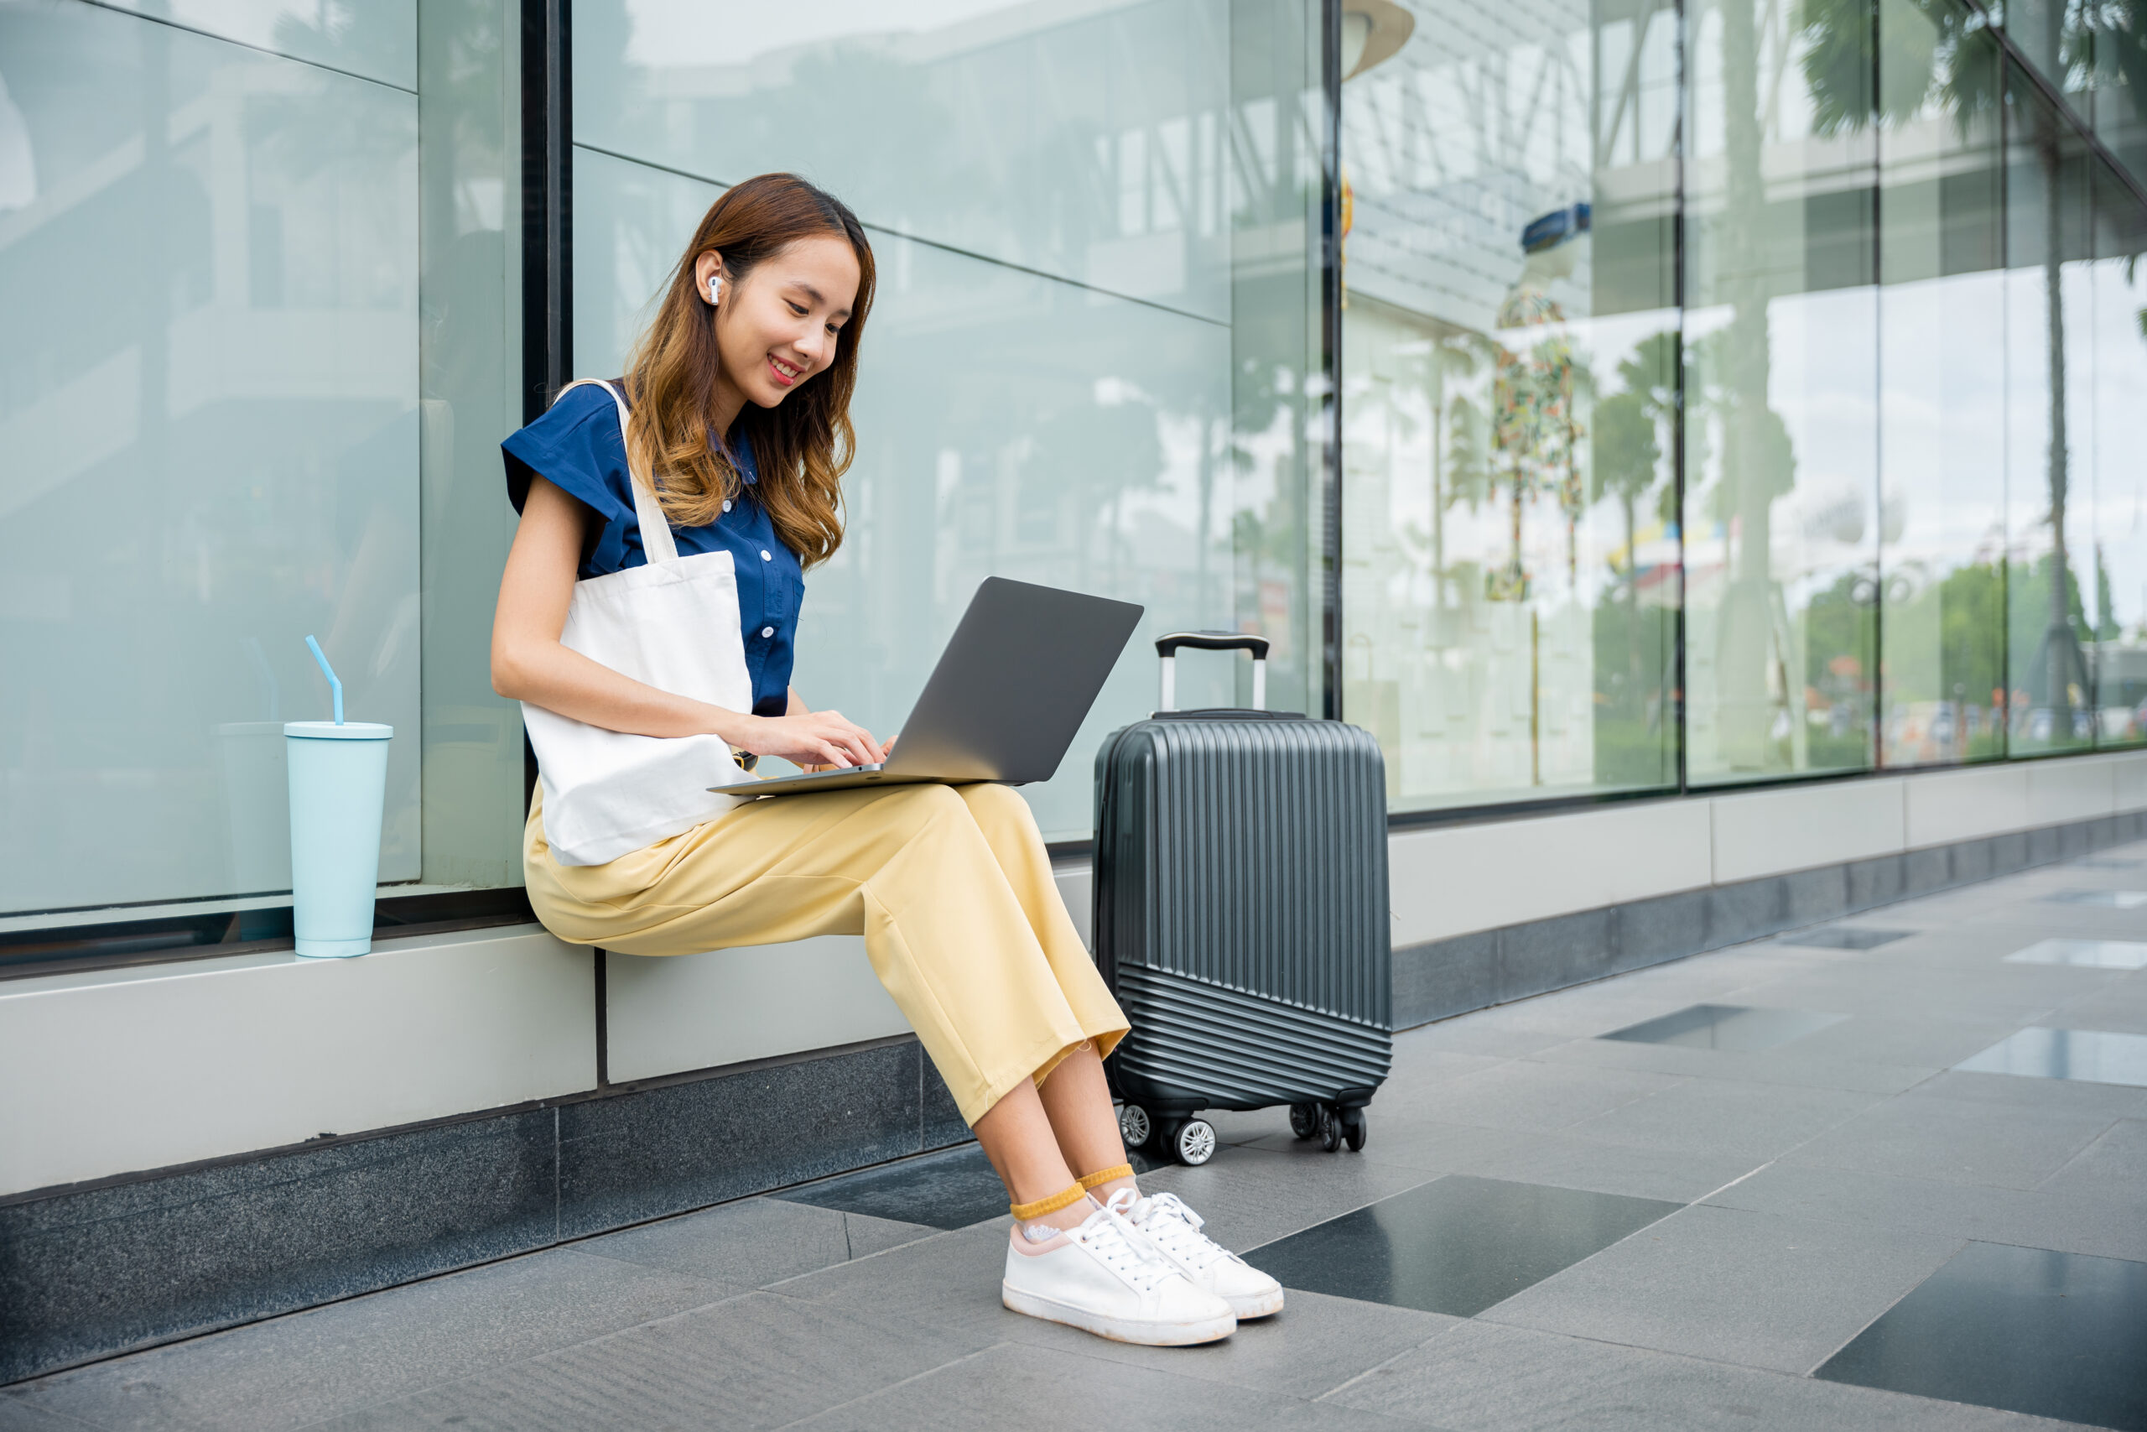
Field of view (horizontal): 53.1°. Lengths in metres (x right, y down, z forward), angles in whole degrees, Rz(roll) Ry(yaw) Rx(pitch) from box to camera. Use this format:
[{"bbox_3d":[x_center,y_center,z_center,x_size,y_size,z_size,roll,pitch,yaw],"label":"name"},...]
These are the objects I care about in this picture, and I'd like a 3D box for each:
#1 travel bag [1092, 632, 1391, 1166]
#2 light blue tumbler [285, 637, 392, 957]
[{"bbox_3d":[0.213,0.222,2.765,0.330,0.665,0.220,0,0,-17],"label":"travel bag"},{"bbox_3d":[-0.708,0.077,2.070,0.104,0.308,0.104,0,0,-17],"label":"light blue tumbler"}]

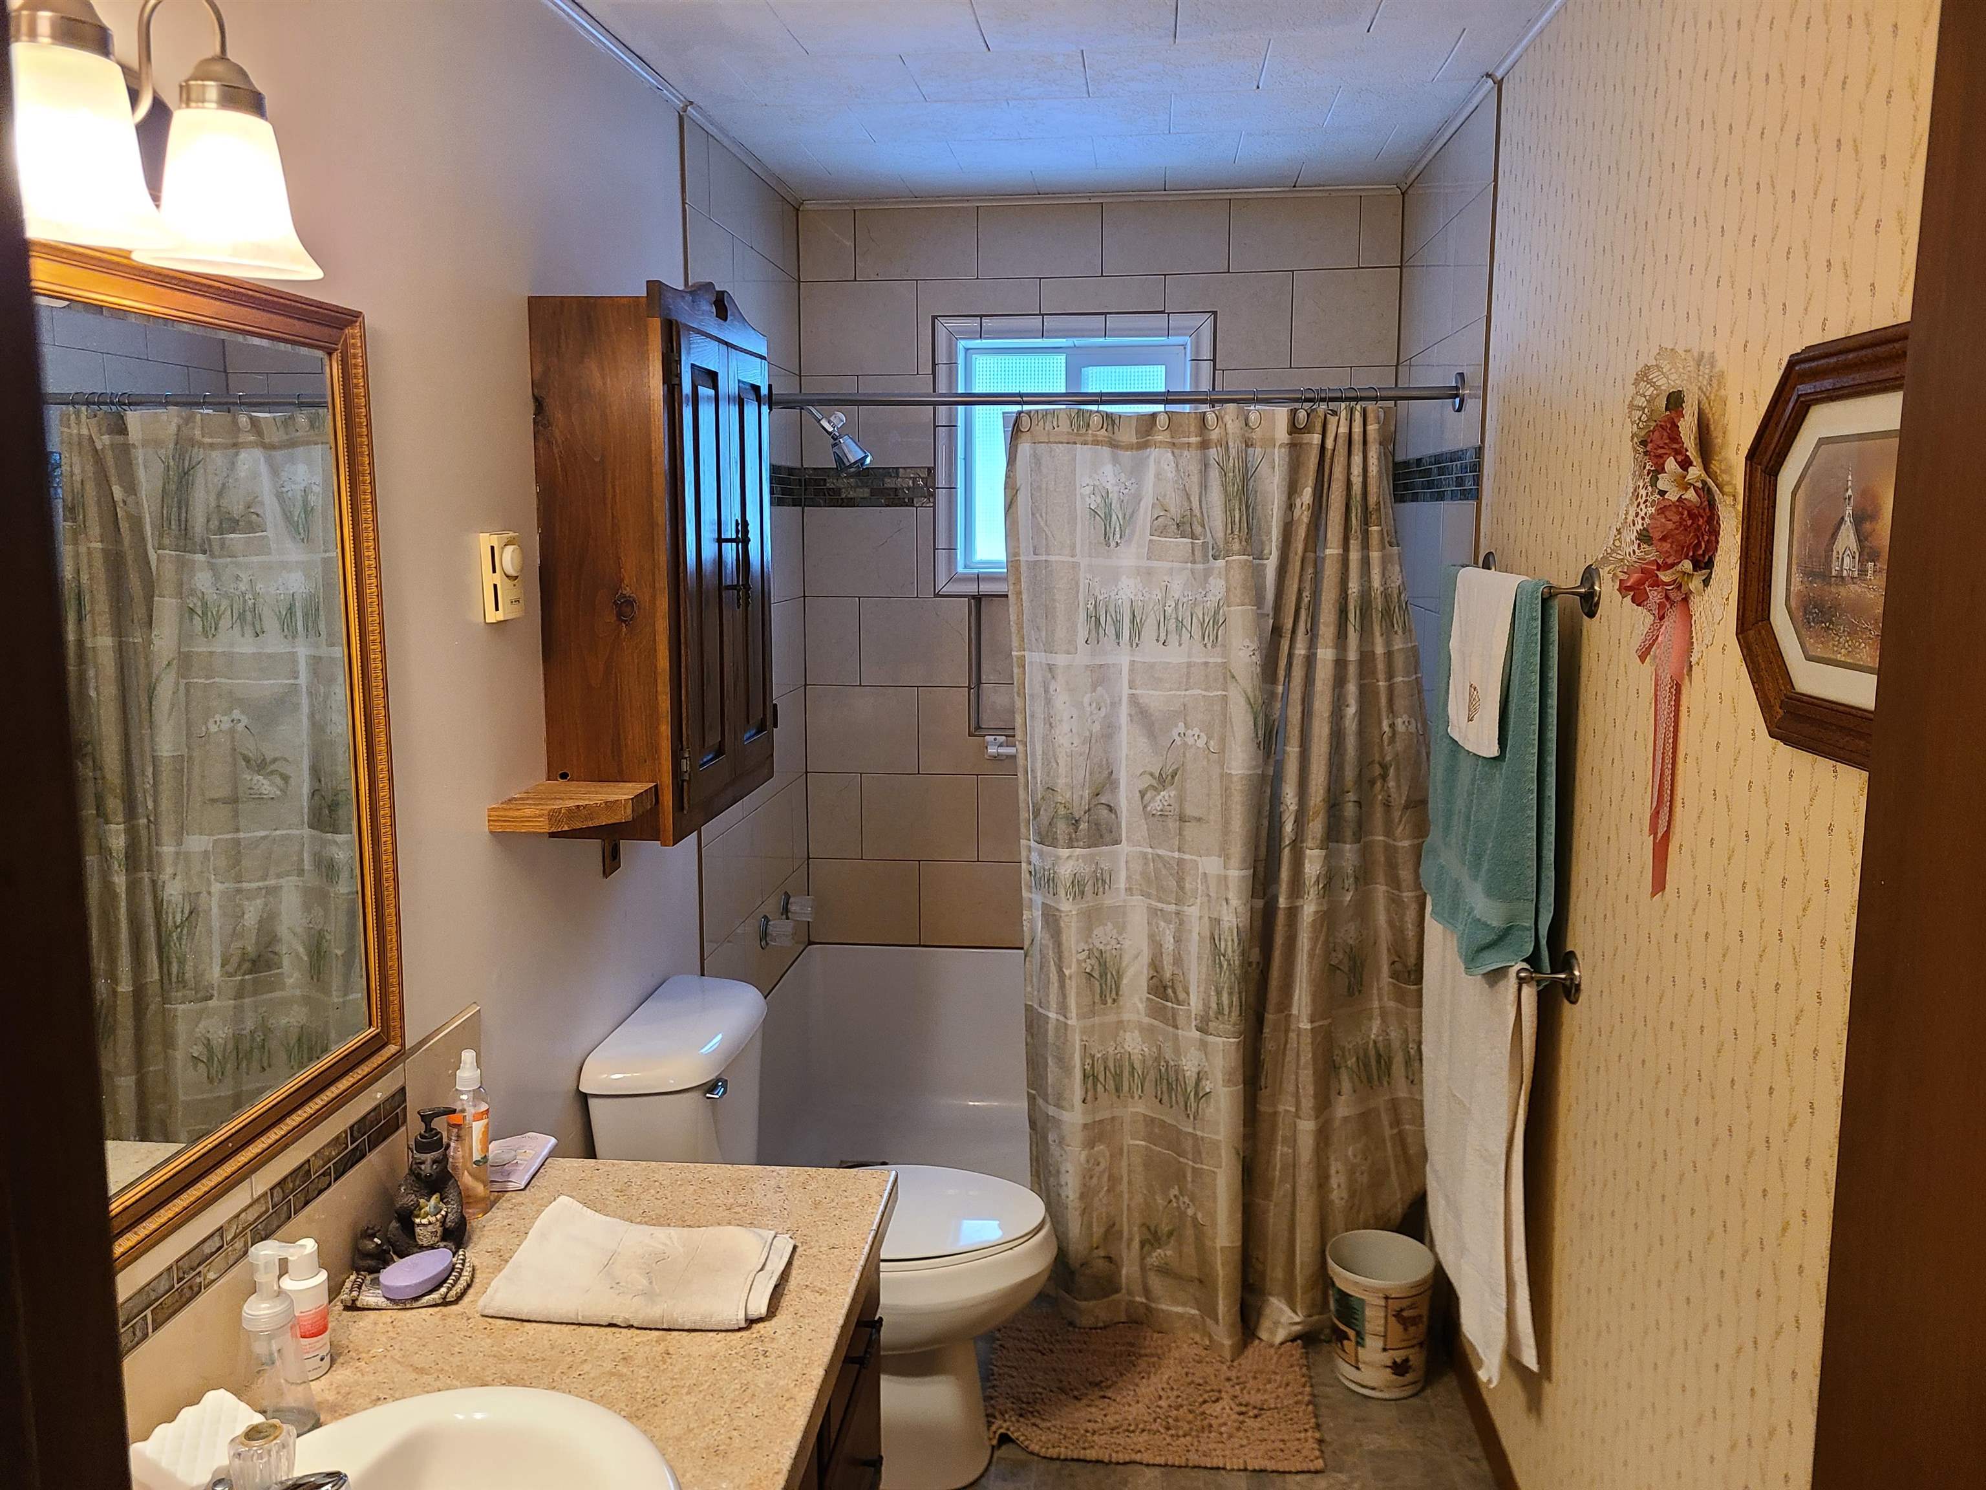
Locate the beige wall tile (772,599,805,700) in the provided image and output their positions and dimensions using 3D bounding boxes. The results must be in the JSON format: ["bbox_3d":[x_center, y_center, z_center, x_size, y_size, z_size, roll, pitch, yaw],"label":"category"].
[{"bbox_3d":[-0.508,-0.245,3.715,0.010,0.226,0.300,1,8,6],"label":"beige wall tile"}]

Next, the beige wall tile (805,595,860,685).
[{"bbox_3d":[-0.417,-0.269,3.888,0.143,0.230,0.010,1,9,6],"label":"beige wall tile"}]

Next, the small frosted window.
[{"bbox_3d":[0.201,-0.723,3.763,0.575,0.579,0.060,1,9,6],"label":"small frosted window"}]

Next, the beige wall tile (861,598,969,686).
[{"bbox_3d":[-0.203,-0.266,3.866,0.285,0.230,0.010,1,9,6],"label":"beige wall tile"}]

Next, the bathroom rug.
[{"bbox_3d":[0.292,1.178,2.765,0.595,0.030,0.450,1,9,6],"label":"bathroom rug"}]

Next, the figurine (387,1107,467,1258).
[{"bbox_3d":[-0.664,0.512,1.755,0.096,0.166,0.088,-4,9,-24],"label":"figurine"}]

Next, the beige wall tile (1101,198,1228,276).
[{"bbox_3d":[0.423,-1.235,3.637,0.305,0.168,0.010,1,9,6],"label":"beige wall tile"}]

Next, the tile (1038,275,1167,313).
[{"bbox_3d":[0.271,-1.113,3.688,0.308,0.088,0.010,1,9,6],"label":"tile"}]

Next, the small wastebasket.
[{"bbox_3d":[0.724,1.068,2.789,0.200,0.236,0.200,1,9,6],"label":"small wastebasket"}]

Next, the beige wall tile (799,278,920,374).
[{"bbox_3d":[-0.337,-1.048,3.744,0.296,0.228,0.010,1,9,6],"label":"beige wall tile"}]

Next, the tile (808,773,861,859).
[{"bbox_3d":[-0.415,0.188,3.932,0.142,0.229,0.010,1,8,6],"label":"tile"}]

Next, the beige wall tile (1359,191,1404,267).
[{"bbox_3d":[0.934,-1.228,3.585,0.101,0.168,0.010,1,9,6],"label":"beige wall tile"}]

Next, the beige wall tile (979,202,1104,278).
[{"bbox_3d":[0.117,-1.240,3.668,0.305,0.168,0.010,1,9,6],"label":"beige wall tile"}]

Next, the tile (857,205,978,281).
[{"bbox_3d":[-0.191,-1.252,3.715,0.308,0.176,0.010,1,9,6],"label":"tile"}]

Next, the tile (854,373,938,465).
[{"bbox_3d":[-0.242,-0.815,3.765,0.192,0.226,0.010,1,8,6],"label":"tile"}]

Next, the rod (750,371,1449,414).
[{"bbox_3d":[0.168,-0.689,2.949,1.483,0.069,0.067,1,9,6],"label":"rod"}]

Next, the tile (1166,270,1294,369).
[{"bbox_3d":[0.577,-1.034,3.651,0.305,0.228,0.010,1,9,6],"label":"tile"}]

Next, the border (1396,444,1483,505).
[{"bbox_3d":[0.940,-0.566,3.194,0.010,0.099,0.954,1,9,6],"label":"border"}]

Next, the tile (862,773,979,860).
[{"bbox_3d":[-0.191,0.190,3.909,0.306,0.226,0.010,1,8,6],"label":"tile"}]

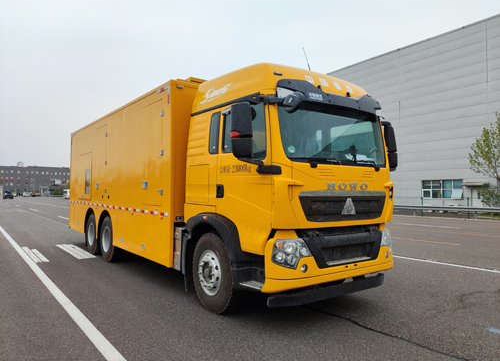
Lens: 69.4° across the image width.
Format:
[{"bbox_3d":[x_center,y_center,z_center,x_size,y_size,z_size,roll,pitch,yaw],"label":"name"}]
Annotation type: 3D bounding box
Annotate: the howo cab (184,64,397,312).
[{"bbox_3d":[0.616,0.159,5.357,2.680,3.329,2.152,2,-3,-37],"label":"howo cab"}]

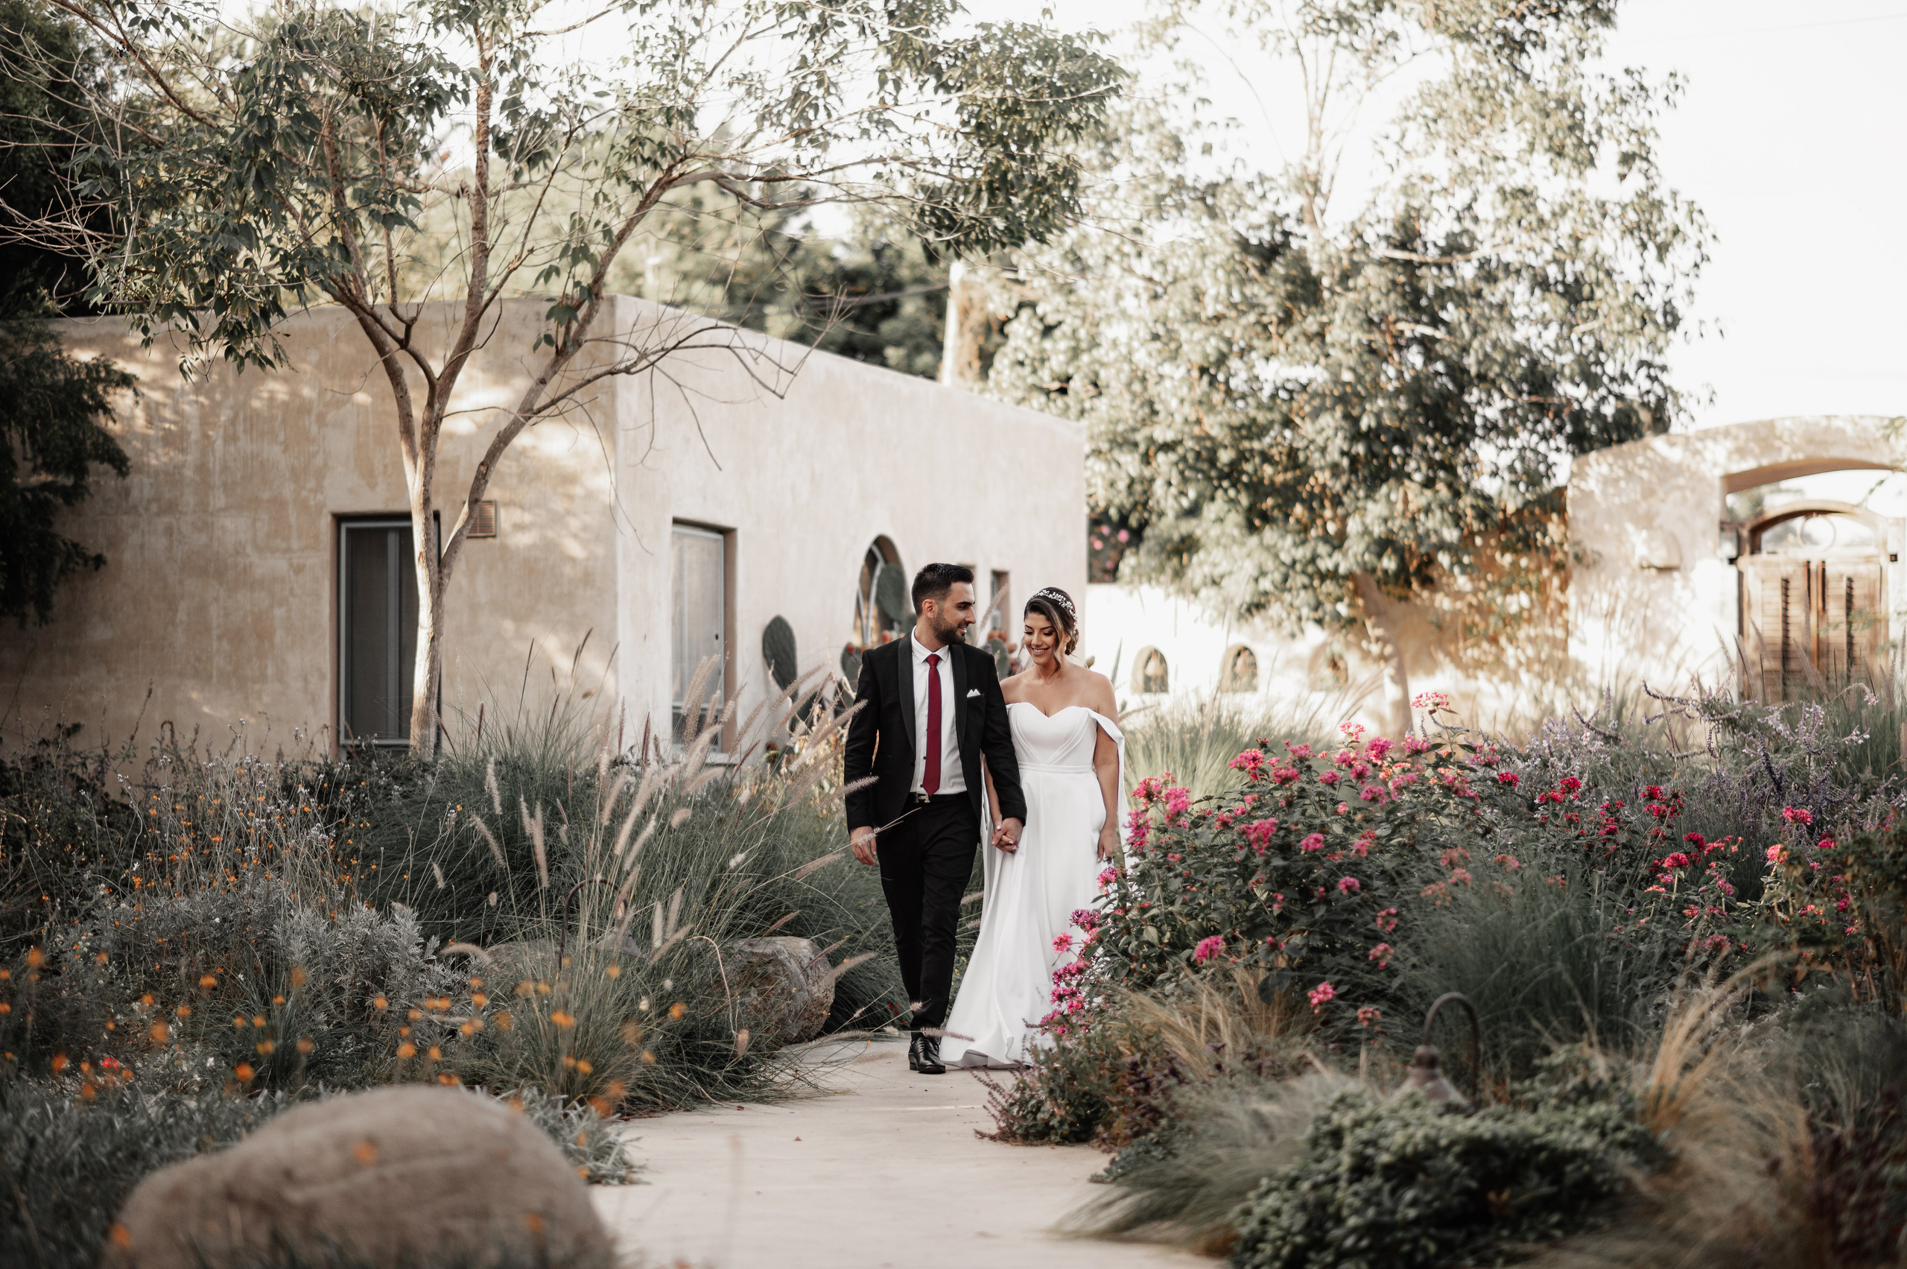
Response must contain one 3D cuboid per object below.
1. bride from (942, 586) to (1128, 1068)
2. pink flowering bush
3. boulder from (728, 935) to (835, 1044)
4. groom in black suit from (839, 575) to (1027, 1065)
[{"bbox_3d":[0.300,0.699,16.185,0.660,1.720,0.620,0,-2,11],"label":"bride"},{"bbox_3d":[1.120,0.877,15.078,1.400,1.080,1.200,0,-2,0],"label":"pink flowering bush"},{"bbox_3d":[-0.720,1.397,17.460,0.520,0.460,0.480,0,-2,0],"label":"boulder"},{"bbox_3d":[-0.070,0.655,15.967,0.640,1.790,0.480,0,-2,-3],"label":"groom in black suit"}]

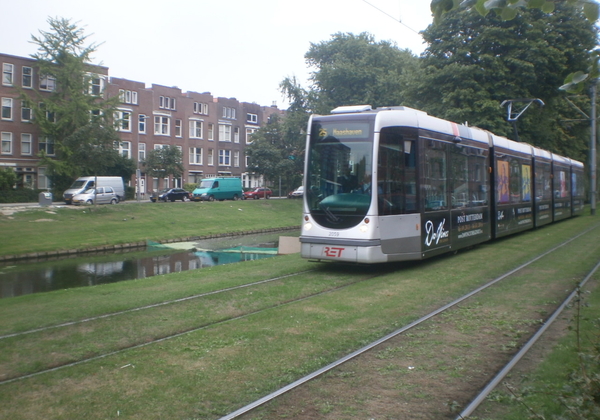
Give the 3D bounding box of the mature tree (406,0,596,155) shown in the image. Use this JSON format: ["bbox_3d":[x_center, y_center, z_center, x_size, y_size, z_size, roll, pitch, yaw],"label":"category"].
[{"bbox_3d":[14.459,-7.464,45.000,13.500,14.800,12.500,2,3,31],"label":"mature tree"}]

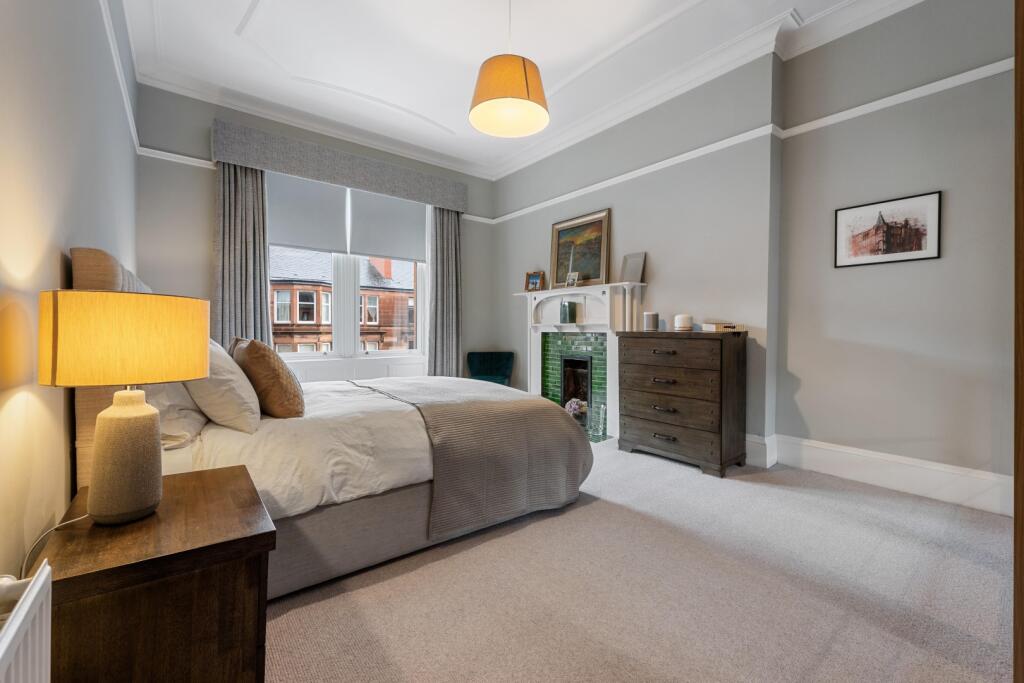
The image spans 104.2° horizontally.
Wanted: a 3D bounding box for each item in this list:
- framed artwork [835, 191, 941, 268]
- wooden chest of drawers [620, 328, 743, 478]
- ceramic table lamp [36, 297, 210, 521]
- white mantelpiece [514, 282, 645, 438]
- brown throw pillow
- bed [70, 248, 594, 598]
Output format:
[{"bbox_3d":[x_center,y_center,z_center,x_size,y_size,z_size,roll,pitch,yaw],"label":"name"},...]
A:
[{"bbox_3d":[2.456,-0.719,2.628,0.027,0.412,0.512,0,1,-44],"label":"framed artwork"},{"bbox_3d":[1.394,0.445,3.315,0.456,1.045,0.906,0,1,-41],"label":"wooden chest of drawers"},{"bbox_3d":[-0.961,0.156,1.001,0.304,0.539,0.304,0,1,-36],"label":"ceramic table lamp"},{"bbox_3d":[0.636,0.196,4.379,0.255,1.514,1.548,0,1,-42],"label":"white mantelpiece"},{"bbox_3d":[-1.159,0.173,1.865,0.176,0.392,0.421,-32,18,-31],"label":"brown throw pillow"},{"bbox_3d":[-0.843,0.338,2.400,2.166,1.235,1.509,0,1,-36],"label":"bed"}]

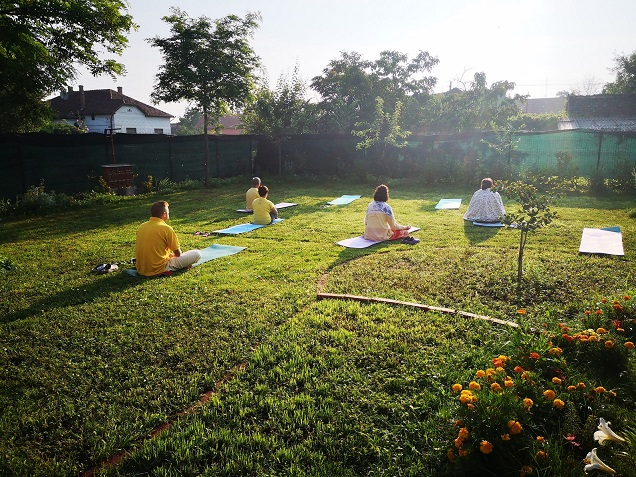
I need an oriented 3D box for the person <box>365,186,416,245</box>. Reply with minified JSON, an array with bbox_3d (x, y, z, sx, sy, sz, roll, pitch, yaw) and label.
[{"bbox_3d":[1.108,-0.396,7.850,0.720,0.870,0.680,6,14,31],"label":"person"}]

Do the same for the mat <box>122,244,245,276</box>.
[{"bbox_3d":[-1.947,0.304,7.505,0.611,0.015,1.801,7,15,34],"label":"mat"}]

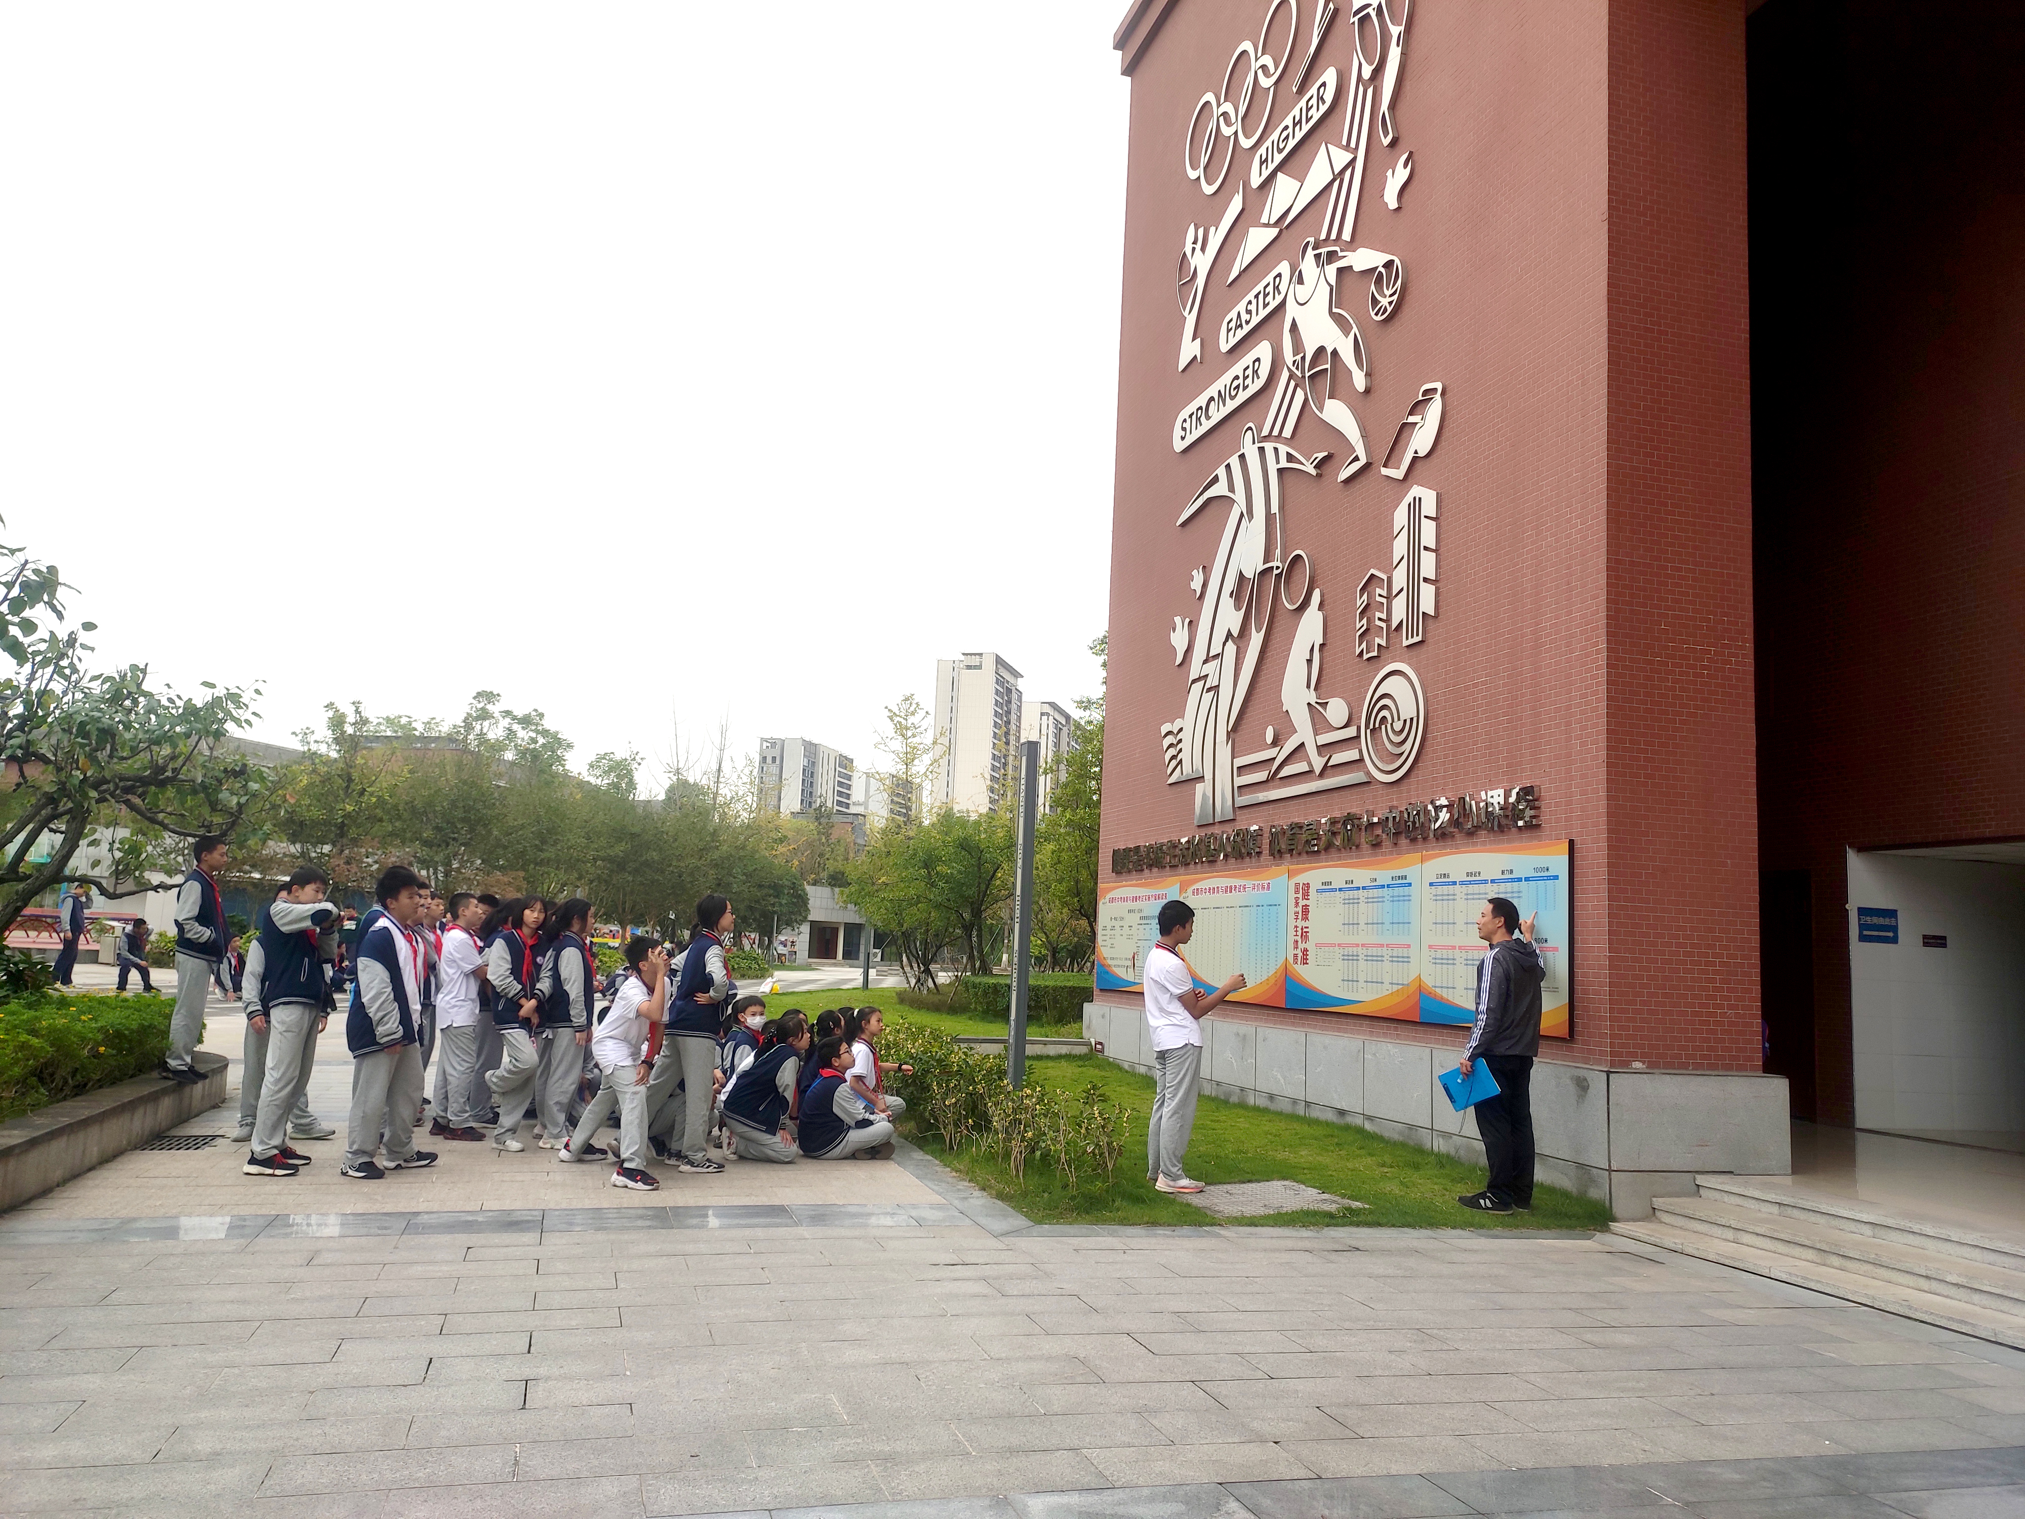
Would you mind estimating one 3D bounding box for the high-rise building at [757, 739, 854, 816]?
[{"bbox_3d":[-64.799,27.687,452.386,13.840,62.756,42.729,1,-8,16],"label":"high-rise building"}]

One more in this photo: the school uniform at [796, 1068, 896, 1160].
[{"bbox_3d":[-1.113,2.354,9.792,0.600,0.570,0.540,4,-8,-8],"label":"school uniform"}]

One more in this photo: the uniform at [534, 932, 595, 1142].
[{"bbox_3d":[-2.983,1.848,9.779,0.340,1.380,0.430,4,-8,-8],"label":"uniform"}]

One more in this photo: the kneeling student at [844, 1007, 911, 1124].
[{"bbox_3d":[-0.982,2.323,10.808,0.550,0.920,0.480,3,-8,-4],"label":"kneeling student"}]

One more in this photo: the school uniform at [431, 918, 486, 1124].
[{"bbox_3d":[-3.719,1.783,9.808,0.360,1.355,0.460,5,-8,-14],"label":"school uniform"}]

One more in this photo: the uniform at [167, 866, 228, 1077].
[{"bbox_3d":[-5.483,1.427,9.841,0.360,1.402,0.440,4,-8,-10],"label":"uniform"}]

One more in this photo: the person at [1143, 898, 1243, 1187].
[{"bbox_3d":[1.071,1.697,8.644,0.600,1.702,0.480,4,-8,-10],"label":"person"}]

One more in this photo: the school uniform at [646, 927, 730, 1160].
[{"bbox_3d":[-1.994,1.770,9.013,0.500,1.409,0.500,4,-8,-10],"label":"school uniform"}]

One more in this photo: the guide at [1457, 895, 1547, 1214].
[{"bbox_3d":[2.924,1.754,8.732,0.430,1.820,0.530,-4,-10,42],"label":"guide"}]

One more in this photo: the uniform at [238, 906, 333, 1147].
[{"bbox_3d":[-4.048,1.515,8.214,0.430,1.425,0.500,1,-8,12],"label":"uniform"}]

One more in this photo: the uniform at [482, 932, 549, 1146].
[{"bbox_3d":[-3.181,1.787,9.413,0.370,1.380,0.420,-1,-9,29],"label":"uniform"}]

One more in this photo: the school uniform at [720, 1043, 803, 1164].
[{"bbox_3d":[-1.603,2.203,9.422,0.540,0.720,0.460,4,-8,-7],"label":"school uniform"}]

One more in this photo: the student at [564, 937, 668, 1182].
[{"bbox_3d":[-2.297,1.753,8.460,0.580,1.420,0.580,3,-8,-2],"label":"student"}]

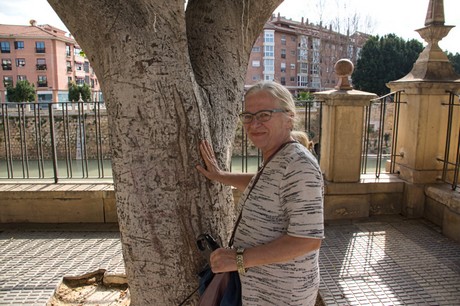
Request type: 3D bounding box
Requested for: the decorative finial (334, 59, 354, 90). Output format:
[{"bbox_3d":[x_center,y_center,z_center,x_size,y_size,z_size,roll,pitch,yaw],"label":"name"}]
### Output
[{"bbox_3d":[1.563,-1.066,4.700,0.262,0.430,0.262,-1,8,-6],"label":"decorative finial"}]

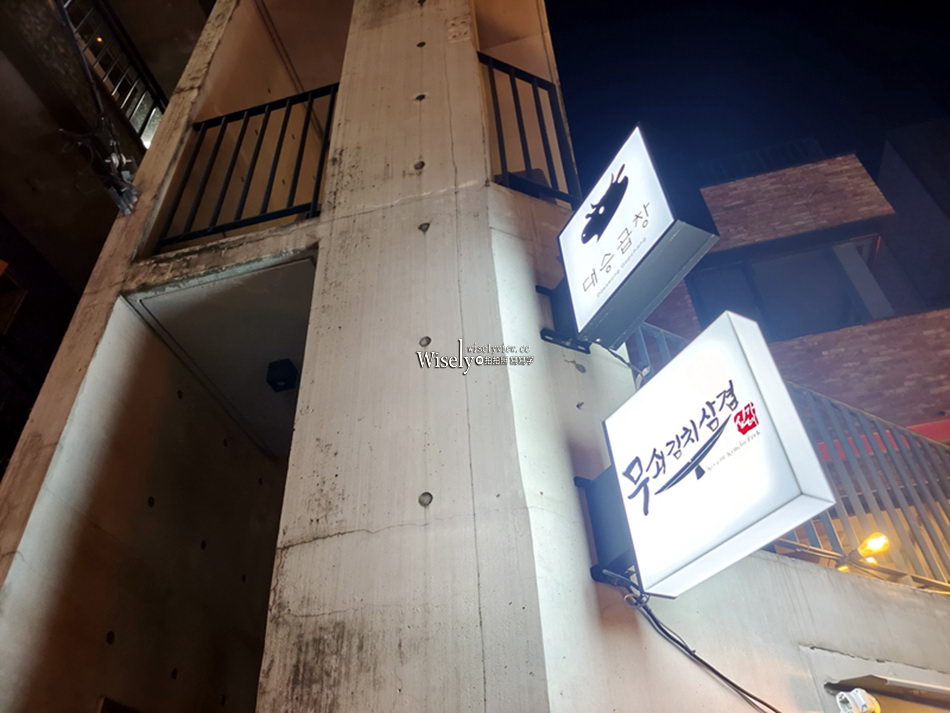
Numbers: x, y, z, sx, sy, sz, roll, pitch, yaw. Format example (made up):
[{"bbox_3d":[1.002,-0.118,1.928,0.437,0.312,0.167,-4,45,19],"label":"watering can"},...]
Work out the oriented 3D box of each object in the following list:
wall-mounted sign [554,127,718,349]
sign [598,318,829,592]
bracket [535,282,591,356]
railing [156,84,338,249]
[{"bbox_3d":[0.495,-0.385,2.224,0.149,0.492,0.512,15,-44,-21],"label":"wall-mounted sign"},{"bbox_3d":[0.552,0.242,1.679,0.099,0.500,0.500,16,-44,-22],"label":"sign"},{"bbox_3d":[0.349,-0.181,2.455,0.210,0.285,0.145,15,-44,-22],"label":"bracket"},{"bbox_3d":[-1.146,-1.006,3.524,0.875,1.091,0.055,-12,-41,9],"label":"railing"}]

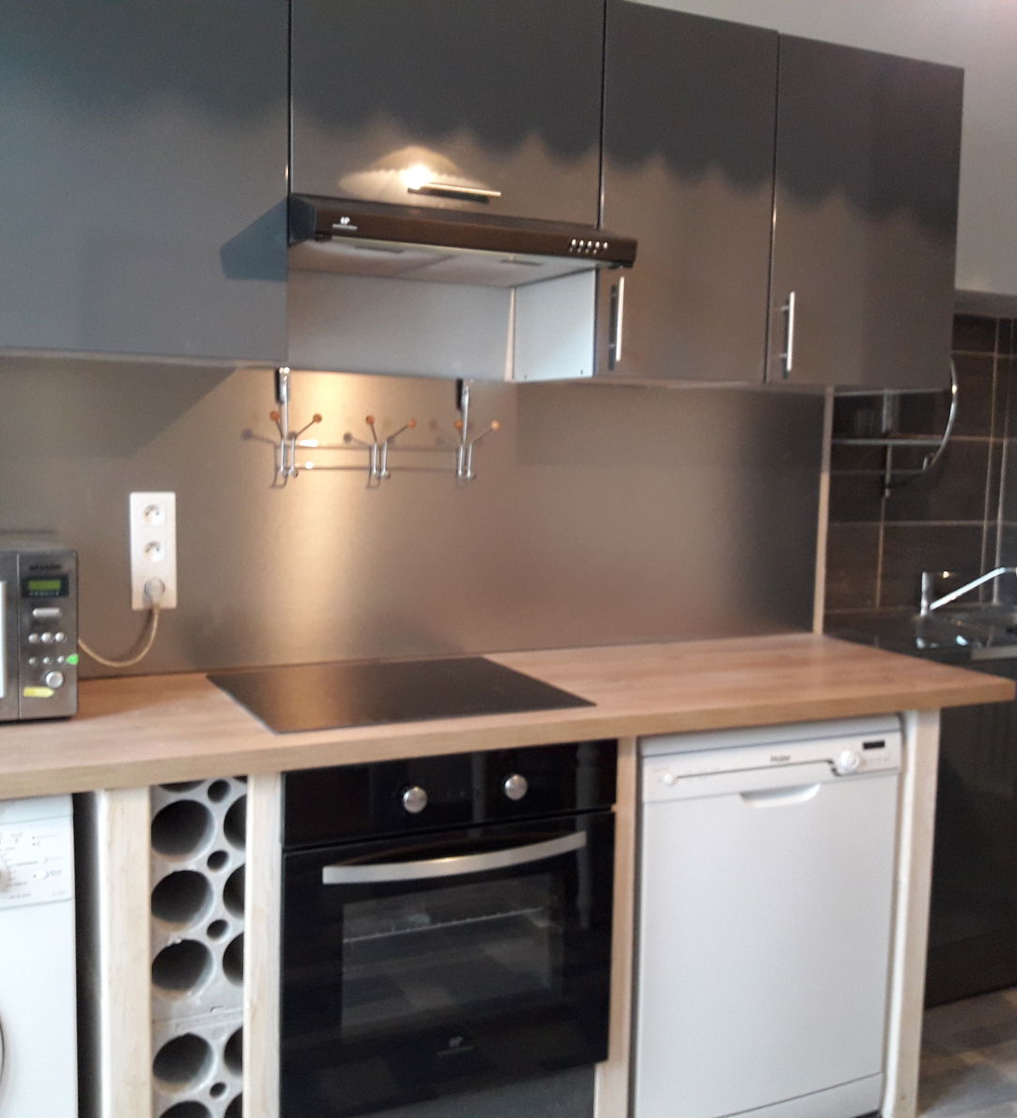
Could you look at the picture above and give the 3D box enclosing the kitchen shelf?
[{"bbox_3d":[0.970,-0.411,3.281,0.437,0.486,0.258,-1,6,-25],"label":"kitchen shelf"}]

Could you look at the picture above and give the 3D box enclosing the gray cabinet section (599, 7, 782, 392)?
[{"bbox_3d":[0.281,-0.721,2.524,0.397,0.695,0.360,-1,6,-25],"label":"gray cabinet section"}]

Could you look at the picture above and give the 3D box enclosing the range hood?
[{"bbox_3d":[-0.144,-0.590,2.270,0.598,0.092,0.510,-1,6,-25],"label":"range hood"}]

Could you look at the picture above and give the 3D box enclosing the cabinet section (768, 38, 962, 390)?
[{"bbox_3d":[0.685,-0.731,2.711,0.495,0.695,0.360,-1,6,-25],"label":"cabinet section"}]

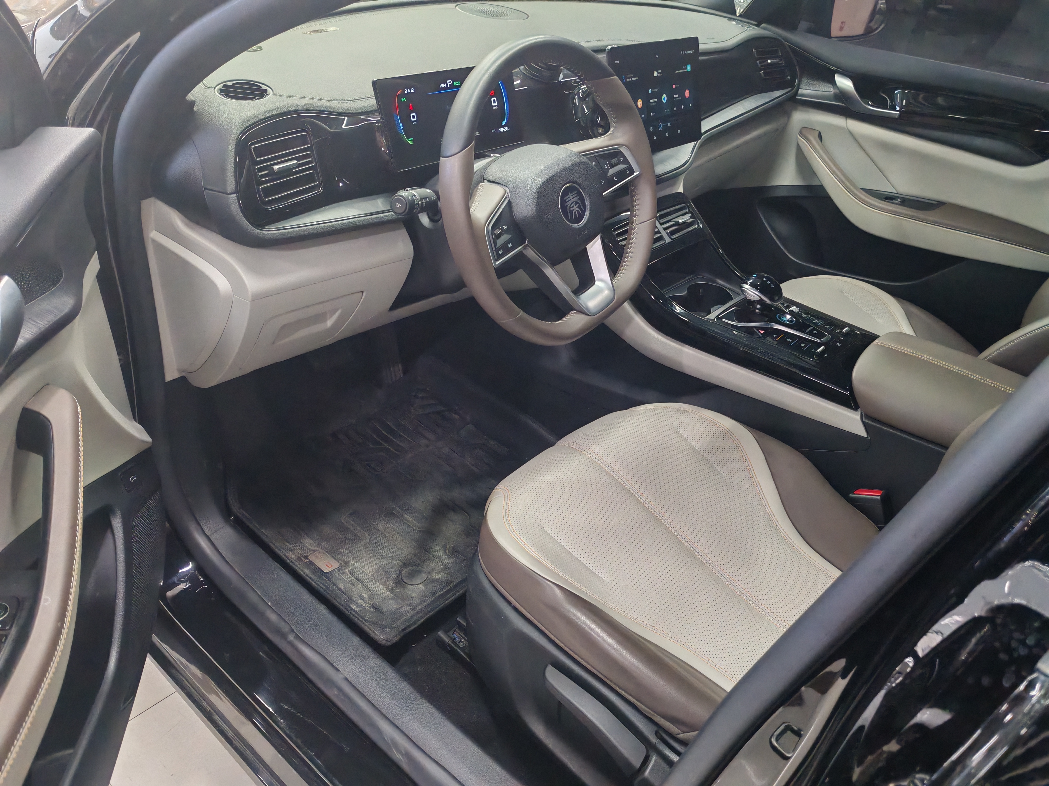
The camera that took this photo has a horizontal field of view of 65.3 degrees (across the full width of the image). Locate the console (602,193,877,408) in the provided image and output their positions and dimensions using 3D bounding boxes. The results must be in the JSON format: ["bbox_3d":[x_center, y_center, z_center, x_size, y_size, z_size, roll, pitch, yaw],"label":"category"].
[{"bbox_3d":[0.368,-0.161,1.326,0.490,0.195,0.240,28,39,32],"label":"console"}]

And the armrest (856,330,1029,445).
[{"bbox_3d":[0.621,0.004,1.159,0.285,0.087,0.210,28,39,32],"label":"armrest"}]

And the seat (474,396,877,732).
[{"bbox_3d":[0.226,0.220,1.096,0.495,0.172,0.532,28,39,32],"label":"seat"}]

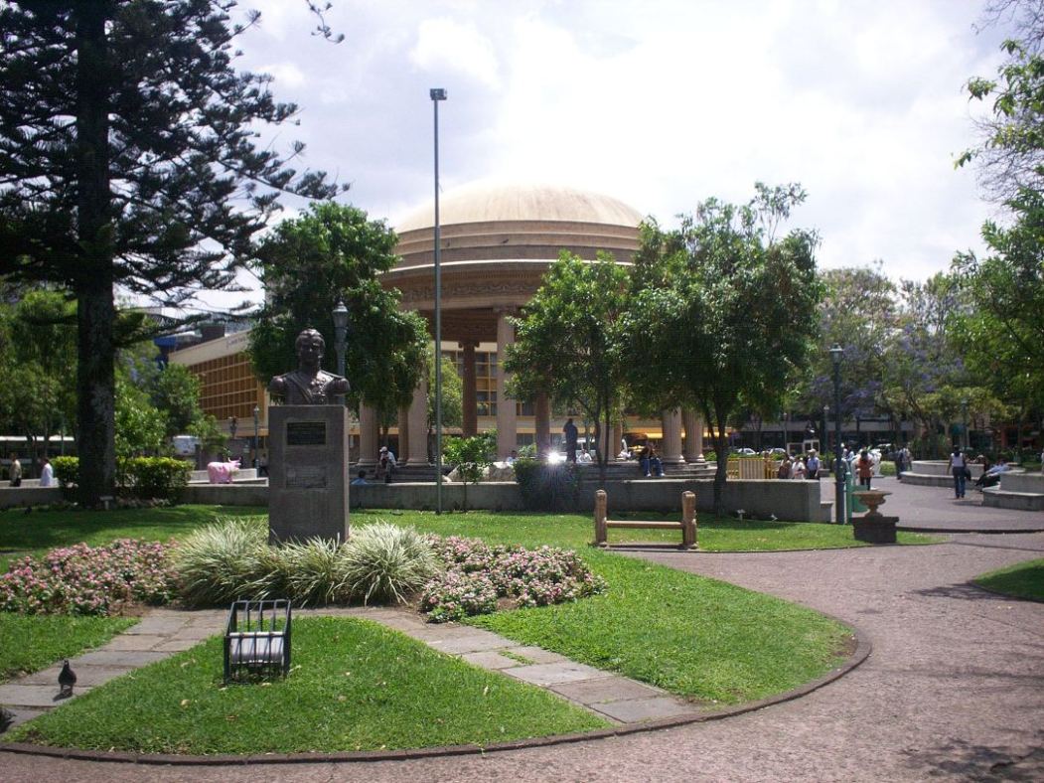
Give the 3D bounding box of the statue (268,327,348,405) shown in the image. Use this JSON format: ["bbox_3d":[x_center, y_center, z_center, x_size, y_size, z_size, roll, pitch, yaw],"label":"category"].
[{"bbox_3d":[-2.252,-0.263,11.500,0.831,0.779,0.460,0,-3,-7],"label":"statue"}]

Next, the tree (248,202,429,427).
[{"bbox_3d":[-3.620,-0.698,21.500,3.541,5.954,3.500,-1,-3,0],"label":"tree"}]

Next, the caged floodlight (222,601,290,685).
[{"bbox_3d":[-1.782,1.688,7.350,0.420,0.470,0.420,0,-3,-9],"label":"caged floodlight"}]

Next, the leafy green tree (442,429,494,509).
[{"bbox_3d":[-1.145,1.754,23.546,1.150,1.720,1.100,0,-3,0],"label":"leafy green tree"}]

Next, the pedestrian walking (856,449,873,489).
[{"bbox_3d":[11.833,2.833,37.542,0.500,1.580,0.380,0,-3,0],"label":"pedestrian walking"}]

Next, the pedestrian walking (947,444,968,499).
[{"bbox_3d":[13.421,2.485,33.544,0.500,1.650,0.380,0,-3,3],"label":"pedestrian walking"}]

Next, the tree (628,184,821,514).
[{"bbox_3d":[4.269,-0.919,23.291,4.100,7.130,3.900,0,-3,0],"label":"tree"}]

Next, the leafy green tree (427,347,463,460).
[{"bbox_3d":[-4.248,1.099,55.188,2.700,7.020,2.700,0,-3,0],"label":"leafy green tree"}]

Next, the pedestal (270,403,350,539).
[{"bbox_3d":[-2.293,1.128,11.652,0.790,1.940,0.650,0,-3,-4],"label":"pedestal"}]

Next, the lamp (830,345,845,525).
[{"bbox_3d":[6.733,0.906,23.103,0.320,3.860,0.320,0,-3,0],"label":"lamp"}]

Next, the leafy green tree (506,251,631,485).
[{"bbox_3d":[1.067,-0.191,22.000,2.778,5.314,2.800,-1,-3,0],"label":"leafy green tree"}]

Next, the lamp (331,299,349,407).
[{"bbox_3d":[-2.995,0.425,17.895,0.280,3.870,0.280,-1,-3,0],"label":"lamp"}]

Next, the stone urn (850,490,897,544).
[{"bbox_3d":[5.977,2.104,18.400,0.610,0.875,0.610,1,-3,-27],"label":"stone urn"}]

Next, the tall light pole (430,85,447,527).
[{"bbox_3d":[-1.752,-1.888,22.800,0.340,8.929,0.320,-1,-3,0],"label":"tall light pole"}]

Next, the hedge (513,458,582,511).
[{"bbox_3d":[0.553,2.014,23.431,1.500,1.180,1.050,0,-3,0],"label":"hedge"}]

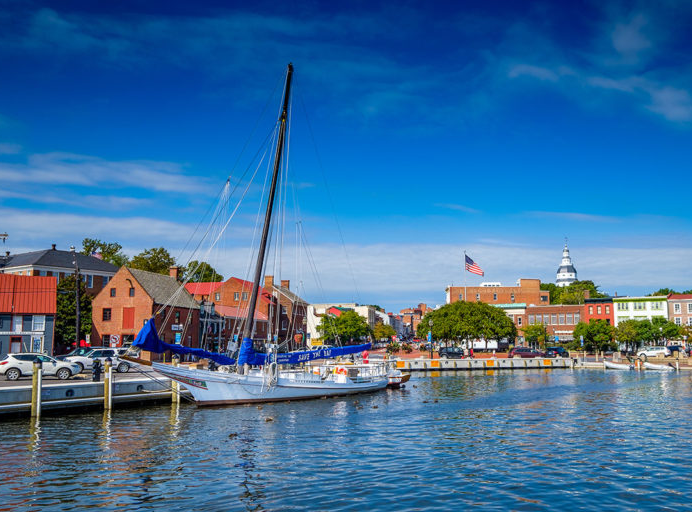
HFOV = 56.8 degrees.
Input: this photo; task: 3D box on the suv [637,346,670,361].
[{"bbox_3d":[45.207,14.069,93.960,4.600,1.680,1.820,-7,-11,43],"label":"suv"}]

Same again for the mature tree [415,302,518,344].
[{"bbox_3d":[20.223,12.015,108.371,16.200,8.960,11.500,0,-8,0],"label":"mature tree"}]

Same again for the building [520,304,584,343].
[{"bbox_3d":[41.700,14.165,125.795,11.300,8.800,12.000,-3,-9,22],"label":"building"}]

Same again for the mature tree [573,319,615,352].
[{"bbox_3d":[44.473,14.316,114.115,7.000,6.500,6.700,0,-8,0],"label":"mature tree"}]

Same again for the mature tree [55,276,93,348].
[{"bbox_3d":[-28.054,6.451,66.000,4.600,8.900,4.600,3,-8,-23],"label":"mature tree"}]

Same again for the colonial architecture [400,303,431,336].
[{"bbox_3d":[29.134,26.960,268.826,12.000,14.420,13.000,-1,-8,8],"label":"colonial architecture"}]

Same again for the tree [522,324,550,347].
[{"bbox_3d":[31.687,13.925,107.000,4.400,5.000,4.300,-2,-8,16],"label":"tree"}]

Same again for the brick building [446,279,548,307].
[{"bbox_3d":[37.155,14.578,164.554,25.000,15.600,13.000,0,-8,-3],"label":"brick building"}]

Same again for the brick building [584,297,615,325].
[{"bbox_3d":[54.242,14.398,134.054,5.800,10.600,11.000,-5,-9,30],"label":"brick building"}]

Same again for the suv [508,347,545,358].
[{"bbox_3d":[26.793,14.142,93.948,5.000,1.720,1.900,1,-8,-9],"label":"suv"}]

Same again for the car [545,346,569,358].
[{"bbox_3d":[30.230,13.711,91.486,1.850,1.720,4.600,-6,-10,40],"label":"car"}]

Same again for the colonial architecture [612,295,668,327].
[{"bbox_3d":[60.270,13.812,129.088,9.800,10.600,11.000,-5,-9,30],"label":"colonial architecture"}]

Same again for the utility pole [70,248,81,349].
[{"bbox_3d":[-24.051,4.514,57.000,0.350,10.800,0.350,-4,-8,-1],"label":"utility pole"}]

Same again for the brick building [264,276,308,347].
[{"bbox_3d":[-11.034,10.035,105.784,8.000,12.300,8.500,-2,-8,15],"label":"brick building"}]

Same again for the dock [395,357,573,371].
[{"bbox_3d":[18.282,14.348,85.000,27.500,1.400,2.500,3,-8,-23],"label":"dock"}]

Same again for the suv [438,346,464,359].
[{"bbox_3d":[14.380,13.072,86.000,4.500,1.700,1.850,3,-8,-23],"label":"suv"}]

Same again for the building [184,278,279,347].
[{"bbox_3d":[-18.000,8.320,87.182,12.300,10.600,11.300,-4,-9,27],"label":"building"}]

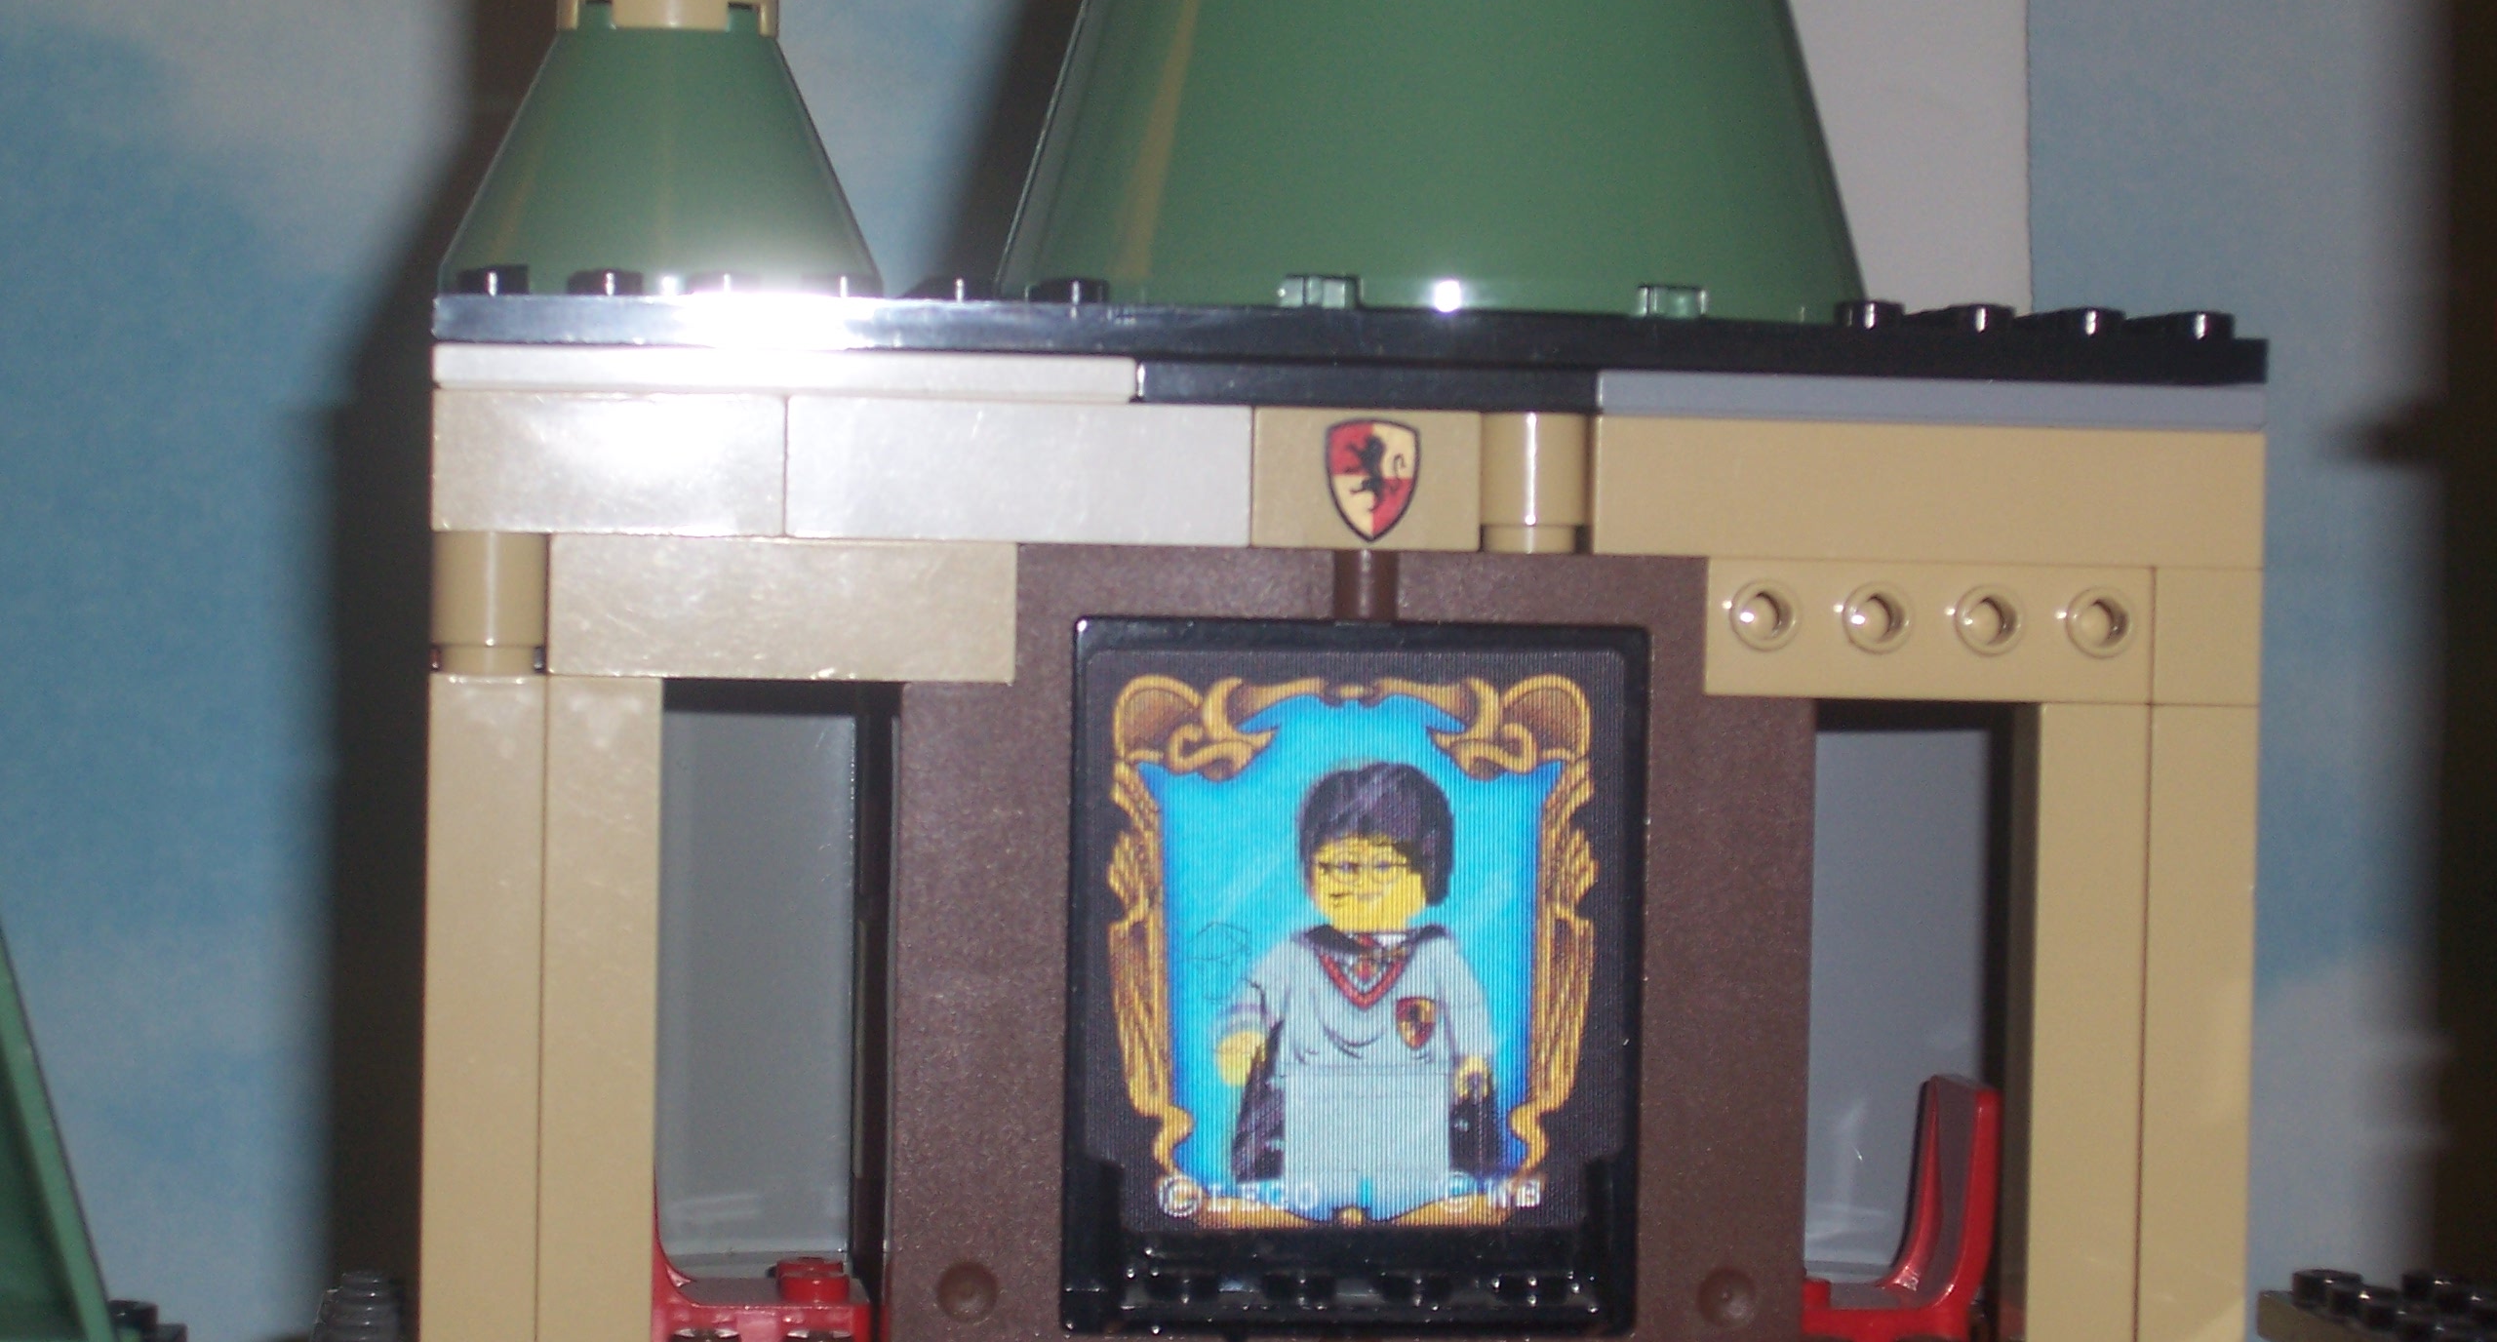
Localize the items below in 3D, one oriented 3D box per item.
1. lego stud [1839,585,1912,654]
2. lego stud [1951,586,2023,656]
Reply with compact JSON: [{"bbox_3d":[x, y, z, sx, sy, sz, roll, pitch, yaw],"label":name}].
[{"bbox_3d":[0.044,-0.004,0.413,0.005,0.005,0.002,1,1,-7],"label":"lego stud"},{"bbox_3d":[0.052,-0.004,0.414,0.005,0.005,0.002,1,1,-7],"label":"lego stud"}]

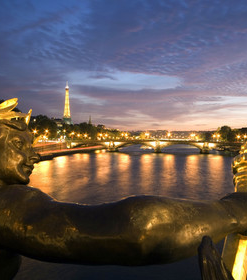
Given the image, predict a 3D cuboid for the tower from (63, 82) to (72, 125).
[{"bbox_3d":[-327.000,-180.000,1430.000,125.000,326.000,125.000,0,1,-34],"label":"tower"}]

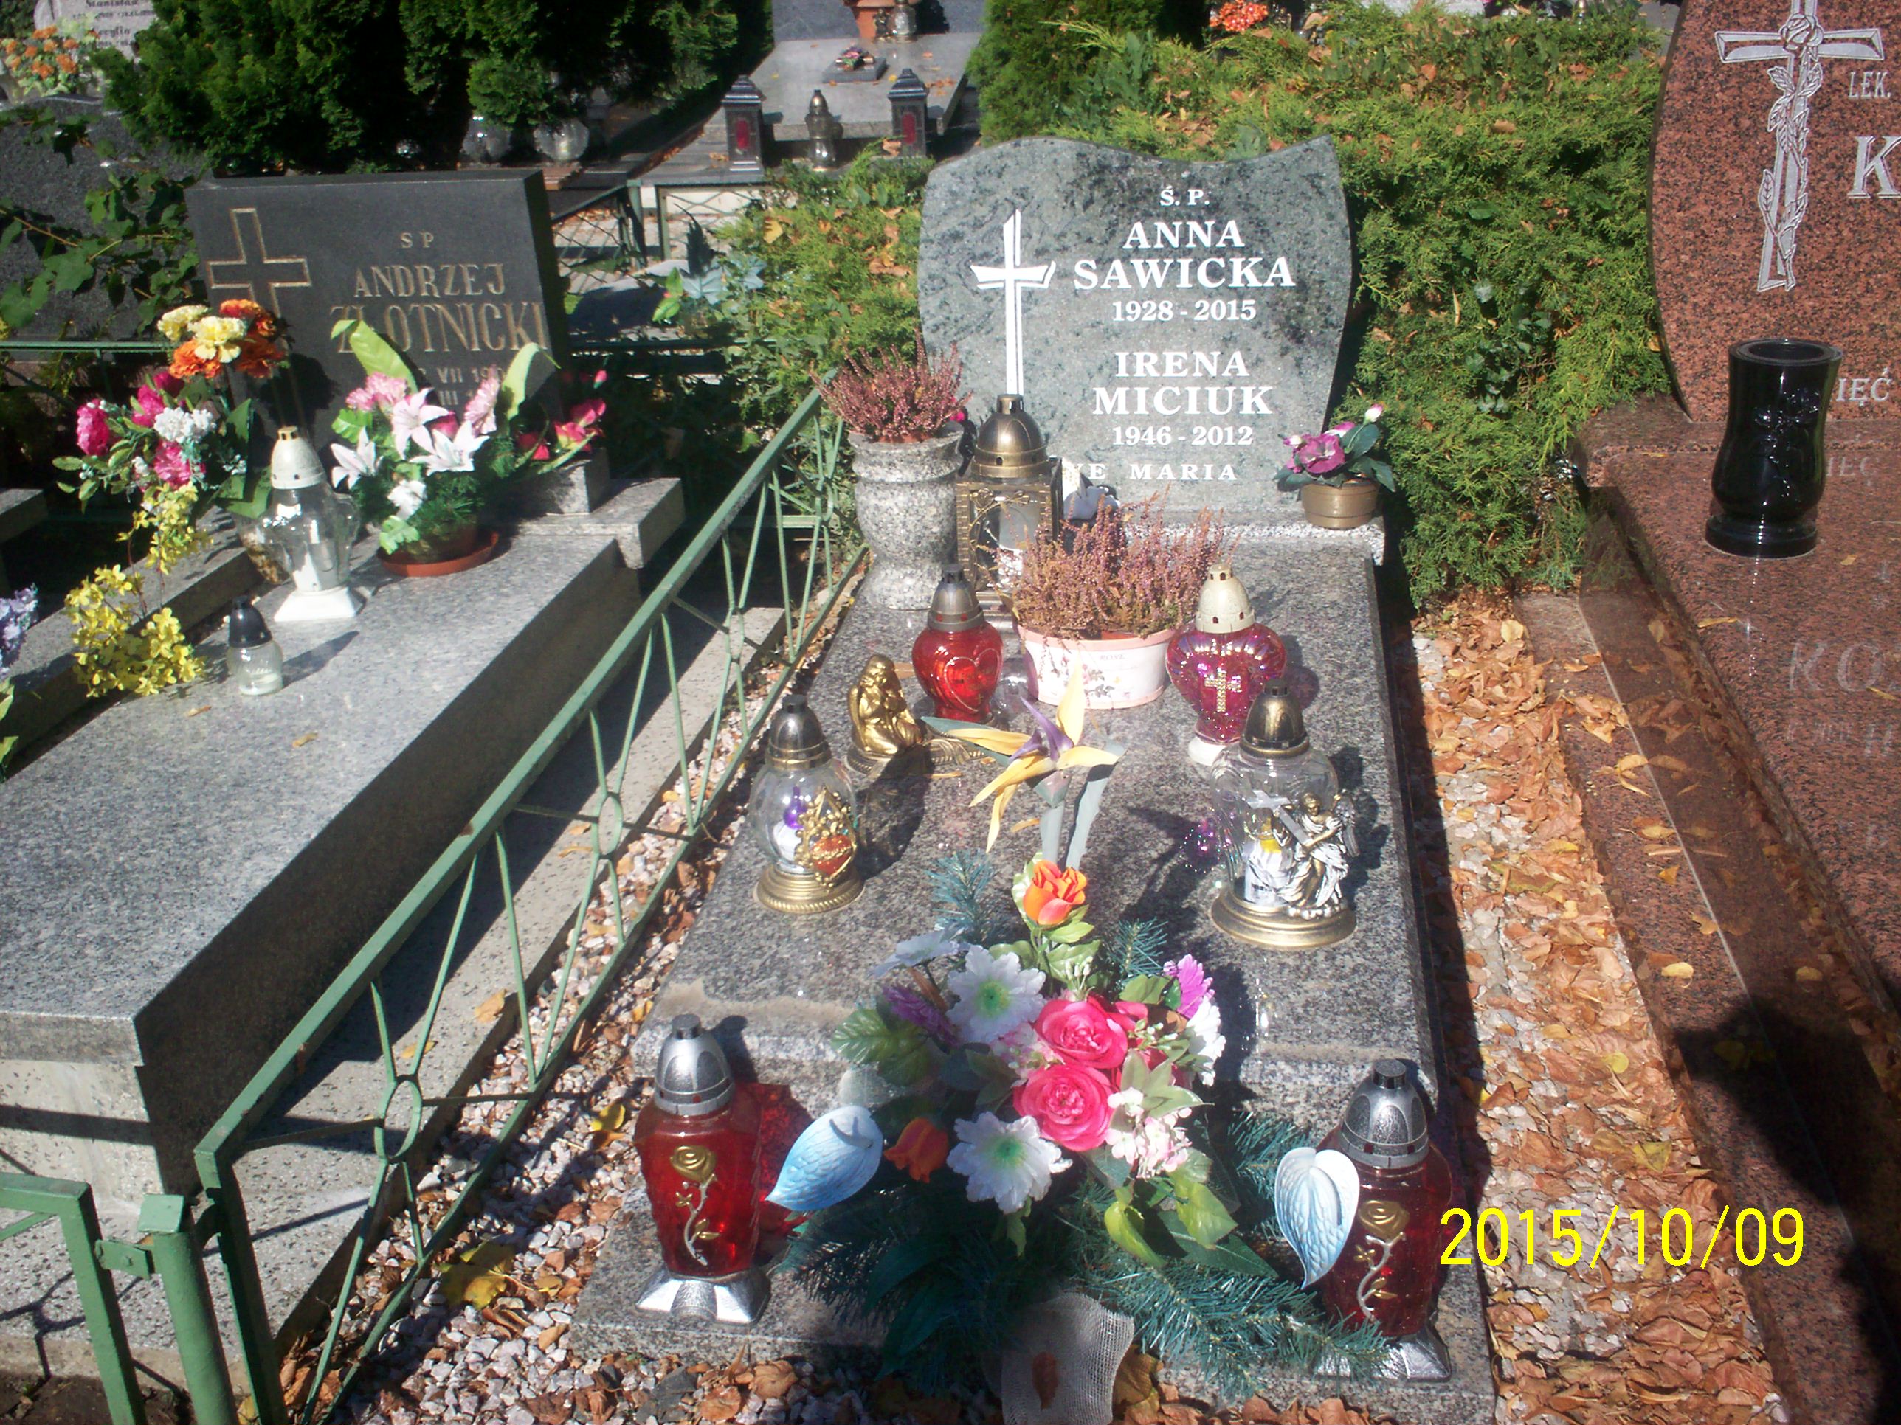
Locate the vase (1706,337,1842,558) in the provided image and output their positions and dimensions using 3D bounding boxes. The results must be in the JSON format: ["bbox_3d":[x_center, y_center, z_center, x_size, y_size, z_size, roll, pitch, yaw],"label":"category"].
[{"bbox_3d":[1.229,-0.392,2.943,0.171,0.288,0.171,0,23,5],"label":"vase"}]

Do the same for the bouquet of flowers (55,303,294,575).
[{"bbox_3d":[-1.273,-0.463,3.250,0.345,0.380,0.280,-6,24,-10],"label":"bouquet of flowers"}]

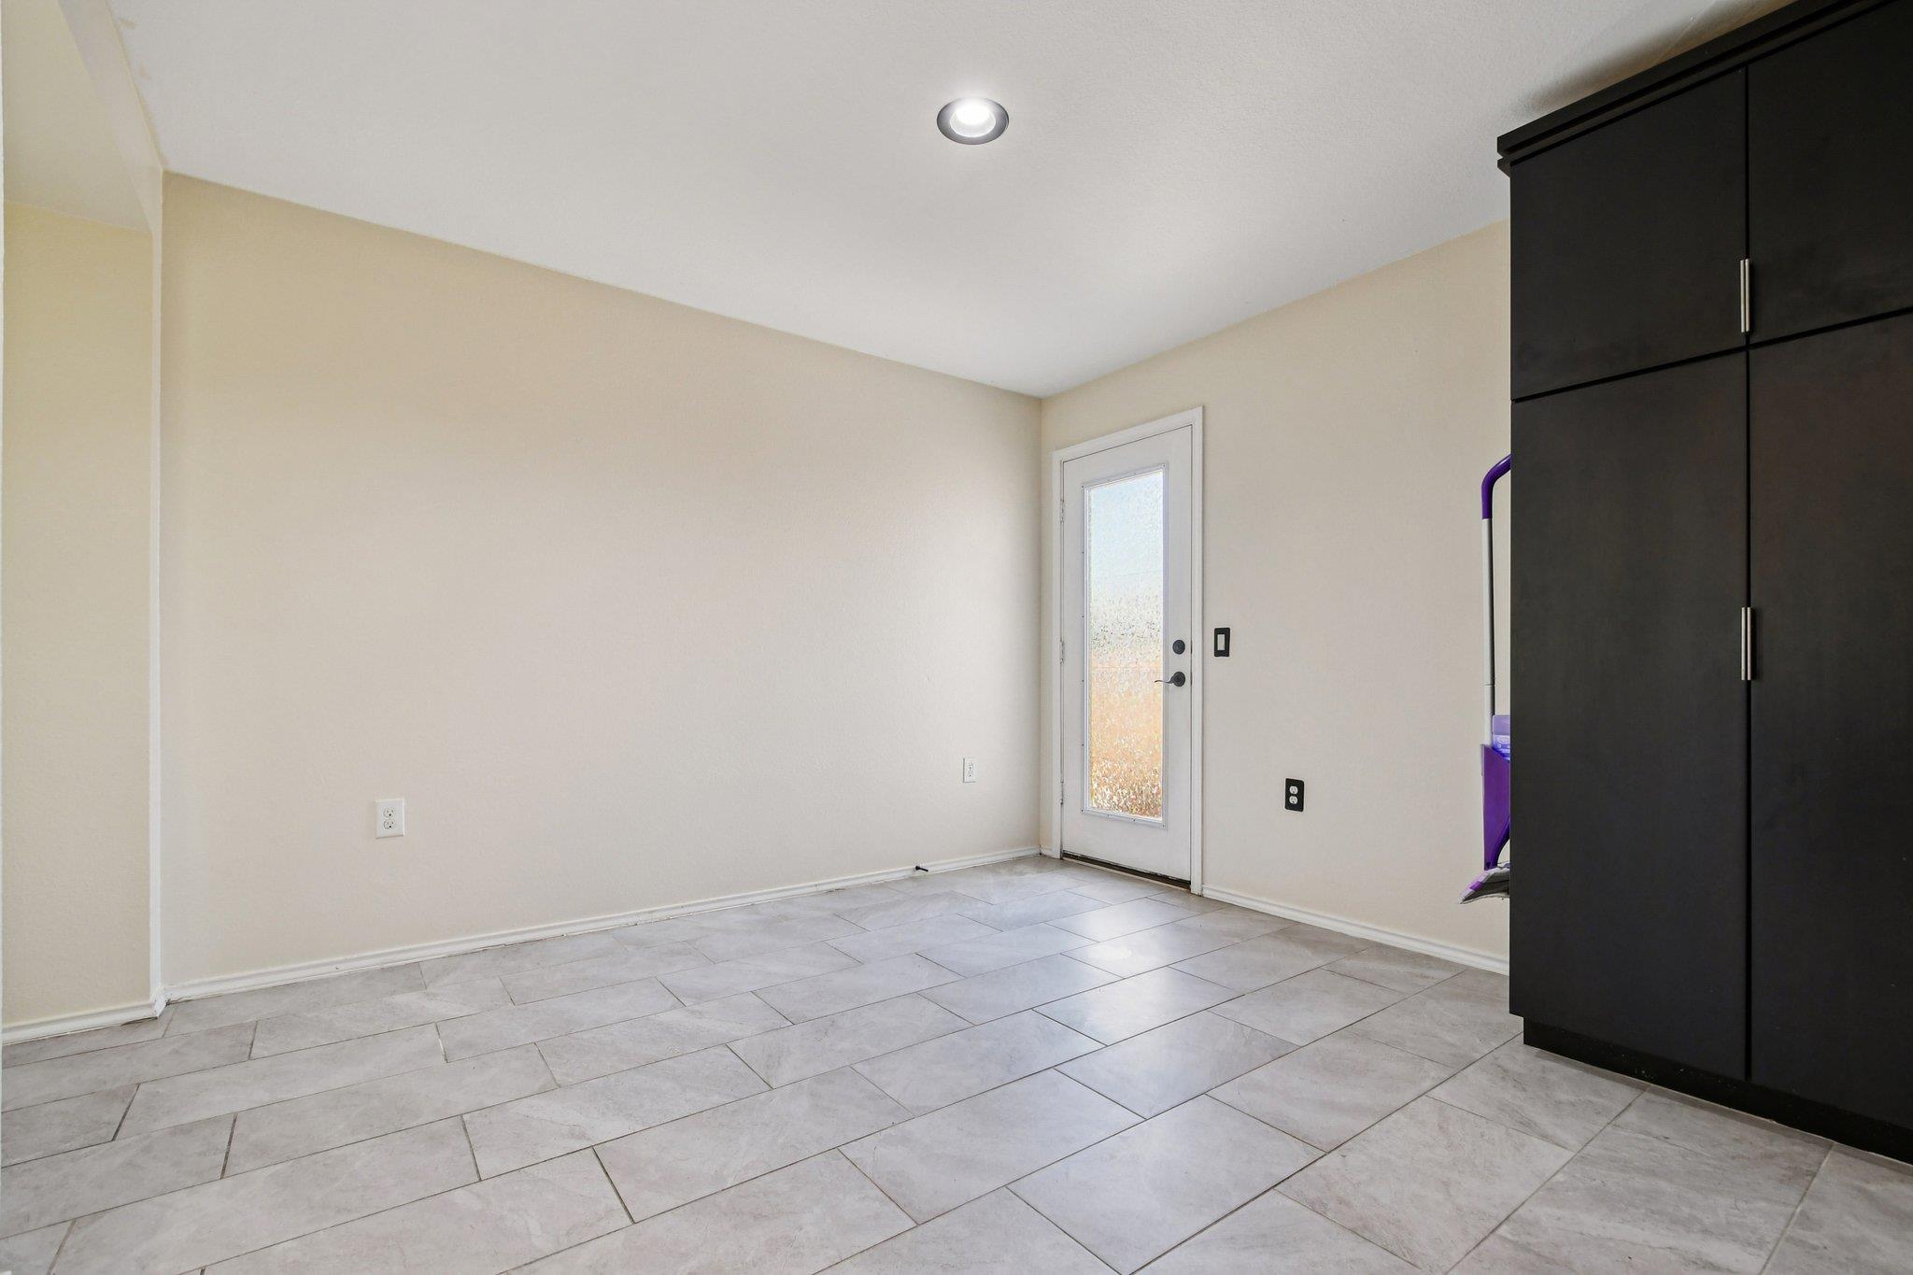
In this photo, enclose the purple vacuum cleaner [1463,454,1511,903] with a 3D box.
[{"bbox_3d":[1.520,0.100,2.190,0.270,1.250,0.190,1,-2,-38],"label":"purple vacuum cleaner"}]

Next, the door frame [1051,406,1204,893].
[{"bbox_3d":[0.815,0.065,3.885,0.120,2.135,0.960,1,-2,-36],"label":"door frame"}]

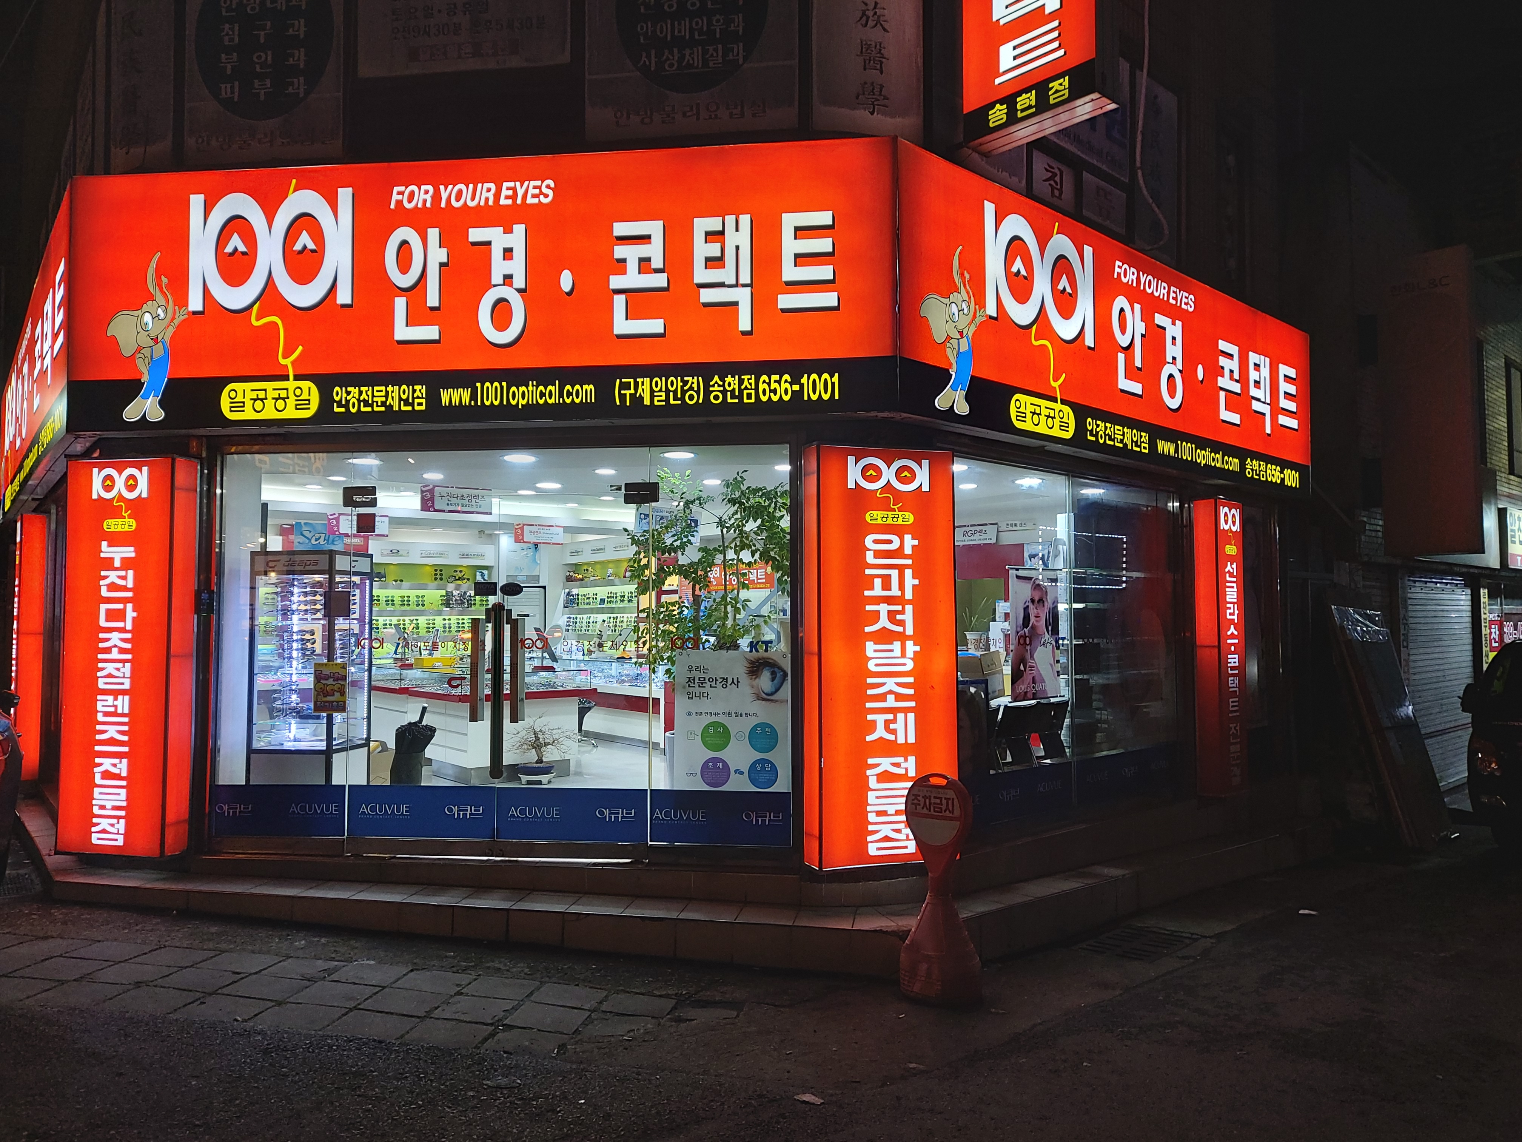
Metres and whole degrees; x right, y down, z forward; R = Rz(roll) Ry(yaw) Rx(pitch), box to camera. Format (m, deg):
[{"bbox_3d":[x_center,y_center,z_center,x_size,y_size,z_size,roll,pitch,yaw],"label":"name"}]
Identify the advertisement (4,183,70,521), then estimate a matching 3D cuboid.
[{"bbox_3d":[-6.116,-1.403,9.312,0.181,1.492,7.119,2,-4,-37],"label":"advertisement"}]

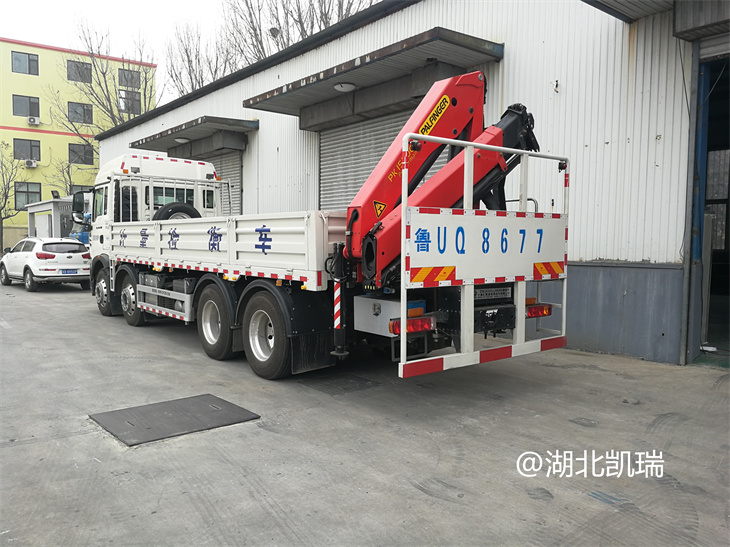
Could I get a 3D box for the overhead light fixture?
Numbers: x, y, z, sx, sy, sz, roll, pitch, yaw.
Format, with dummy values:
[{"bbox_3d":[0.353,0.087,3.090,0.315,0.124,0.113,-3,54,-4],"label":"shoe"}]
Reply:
[{"bbox_3d":[-0.385,-3.650,11.234,0.420,0.125,0.420,0,3,0],"label":"overhead light fixture"}]

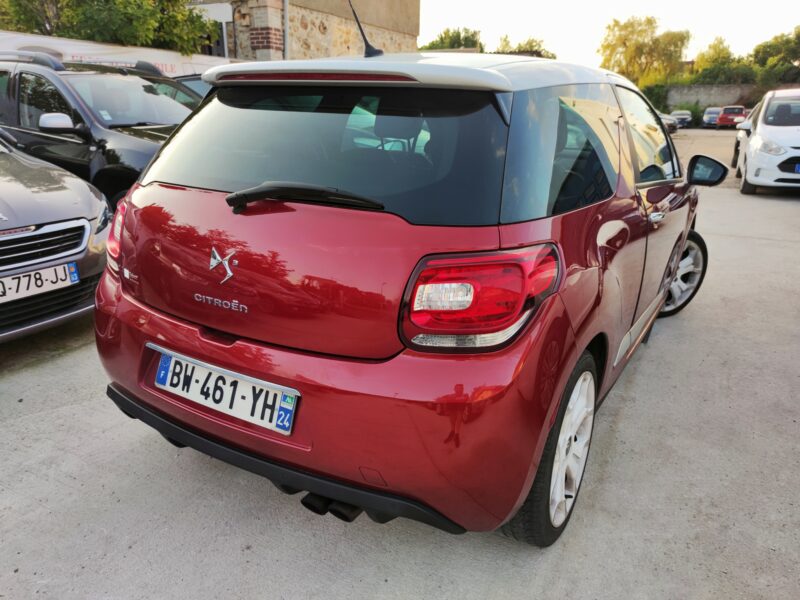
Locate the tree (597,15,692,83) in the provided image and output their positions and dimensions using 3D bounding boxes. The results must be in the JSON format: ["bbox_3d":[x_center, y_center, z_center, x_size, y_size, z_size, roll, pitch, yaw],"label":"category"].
[{"bbox_3d":[19.835,-18.618,45.000,7.500,8.350,7.500,1,18,0],"label":"tree"}]

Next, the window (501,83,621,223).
[{"bbox_3d":[0.512,-0.449,1.556,0.110,0.375,0.930,-3,13,39],"label":"window"}]

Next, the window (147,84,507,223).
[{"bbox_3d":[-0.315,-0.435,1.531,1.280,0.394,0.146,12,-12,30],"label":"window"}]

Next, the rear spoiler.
[{"bbox_3d":[-0.223,-0.653,1.608,1.130,0.100,0.280,12,20,30],"label":"rear spoiler"}]

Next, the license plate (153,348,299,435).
[{"bbox_3d":[-0.482,0.236,1.488,0.520,0.110,0.015,12,5,30],"label":"license plate"}]

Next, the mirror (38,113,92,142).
[{"bbox_3d":[-2.714,-1.399,4.500,0.200,0.190,0.280,12,21,30],"label":"mirror"}]

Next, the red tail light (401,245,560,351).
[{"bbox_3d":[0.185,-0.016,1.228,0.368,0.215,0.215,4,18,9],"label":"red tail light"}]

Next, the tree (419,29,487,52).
[{"bbox_3d":[4.097,-18.375,45.000,5.500,6.958,5.500,1,18,0],"label":"tree"}]

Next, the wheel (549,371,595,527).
[{"bbox_3d":[0.449,0.425,1.680,0.170,0.460,0.460,12,20,30],"label":"wheel"}]

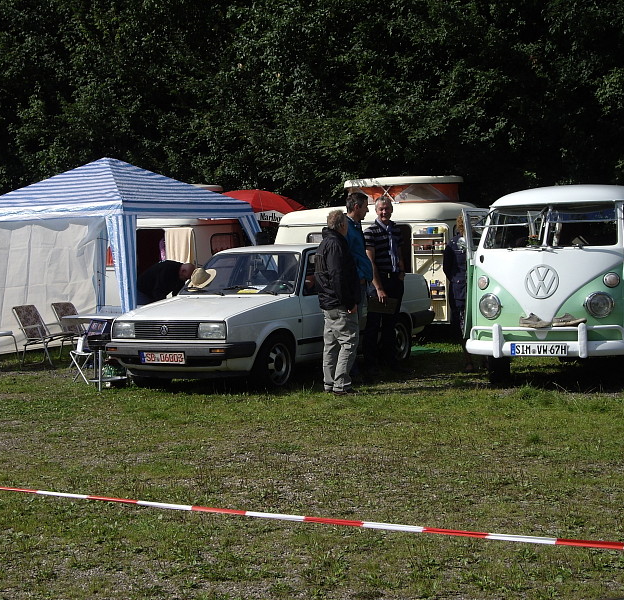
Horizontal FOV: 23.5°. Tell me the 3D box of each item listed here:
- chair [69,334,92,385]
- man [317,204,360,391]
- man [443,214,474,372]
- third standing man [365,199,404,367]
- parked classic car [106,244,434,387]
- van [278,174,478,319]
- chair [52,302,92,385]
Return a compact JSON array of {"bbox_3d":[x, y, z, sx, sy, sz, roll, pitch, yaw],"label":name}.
[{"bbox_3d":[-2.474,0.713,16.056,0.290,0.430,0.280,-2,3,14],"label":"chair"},{"bbox_3d":[0.233,0.028,14.272,0.470,1.760,0.350,0,4,37],"label":"man"},{"bbox_3d":[1.606,-0.066,15.923,0.480,1.660,0.350,-1,4,30],"label":"man"},{"bbox_3d":[0.751,-0.113,15.668,0.490,1.850,0.330,-3,3,-6],"label":"third standing man"},{"bbox_3d":[-0.284,0.092,16.077,1.670,1.410,4.330,0,4,32],"label":"parked classic car"},{"bbox_3d":[0.959,-0.550,20.402,3.100,2.200,1.680,-2,3,13],"label":"van"},{"bbox_3d":[-2.931,0.399,18.541,0.660,0.820,0.580,-1,4,30],"label":"chair"}]

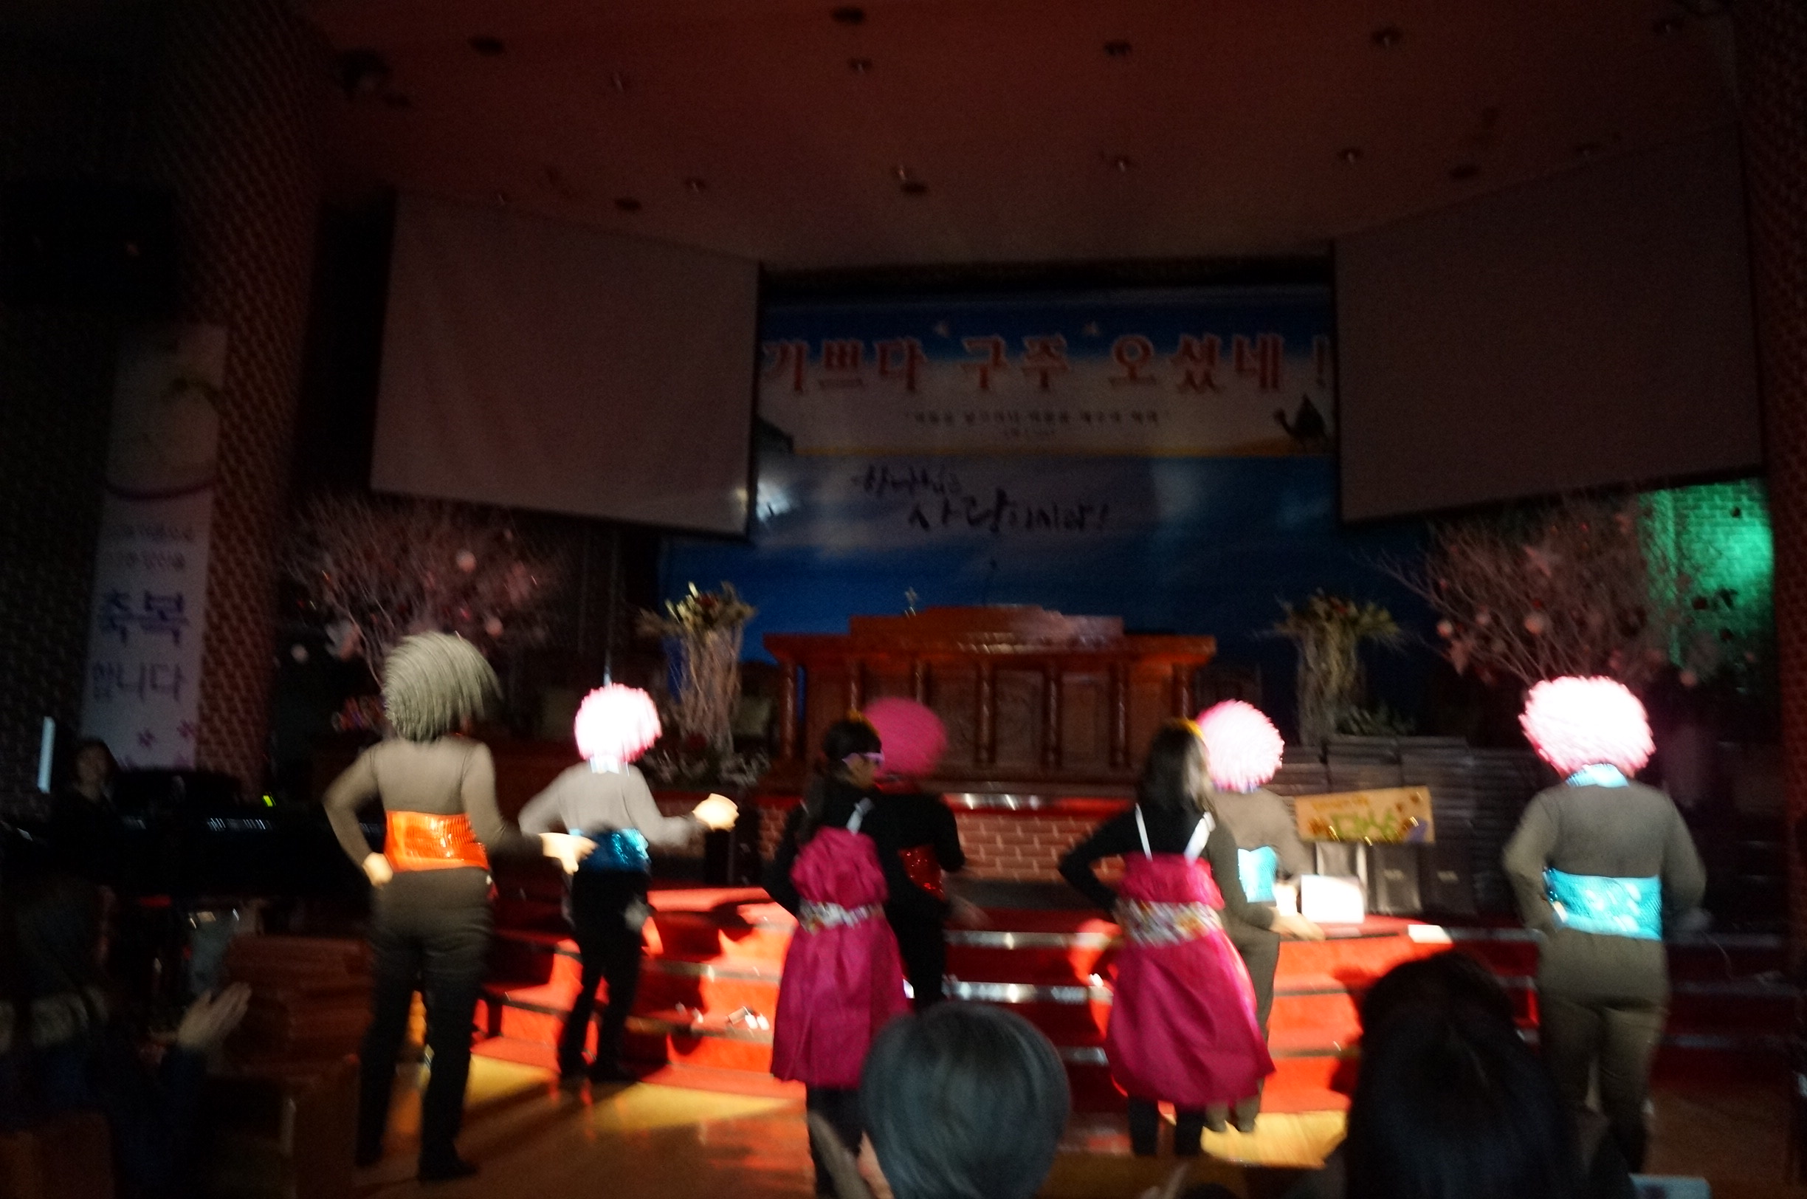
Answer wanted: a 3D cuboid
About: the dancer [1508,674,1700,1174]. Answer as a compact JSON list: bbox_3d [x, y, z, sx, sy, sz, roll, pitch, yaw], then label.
[{"bbox_3d":[2.052,1.023,3.993,0.560,1.580,0.400,1,-6,0],"label":"dancer"}]

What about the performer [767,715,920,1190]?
[{"bbox_3d":[-0.177,1.120,4.180,0.460,1.494,0.460,-1,-7,18],"label":"performer"}]

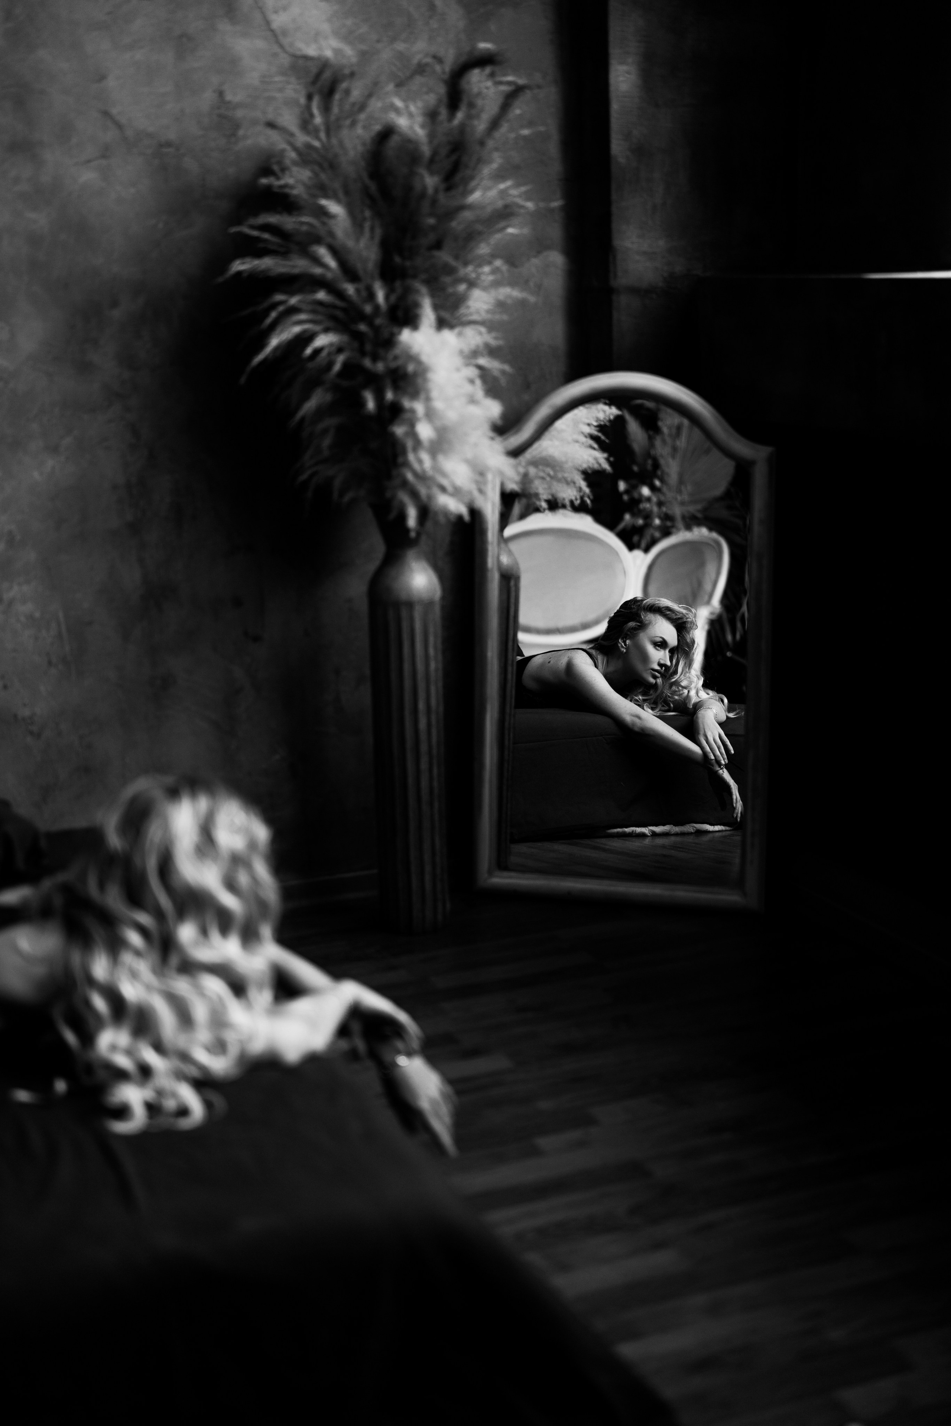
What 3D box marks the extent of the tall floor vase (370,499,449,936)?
[{"bbox_3d":[-0.129,0.007,3.843,0.146,0.838,0.146,-1,13,0],"label":"tall floor vase"}]

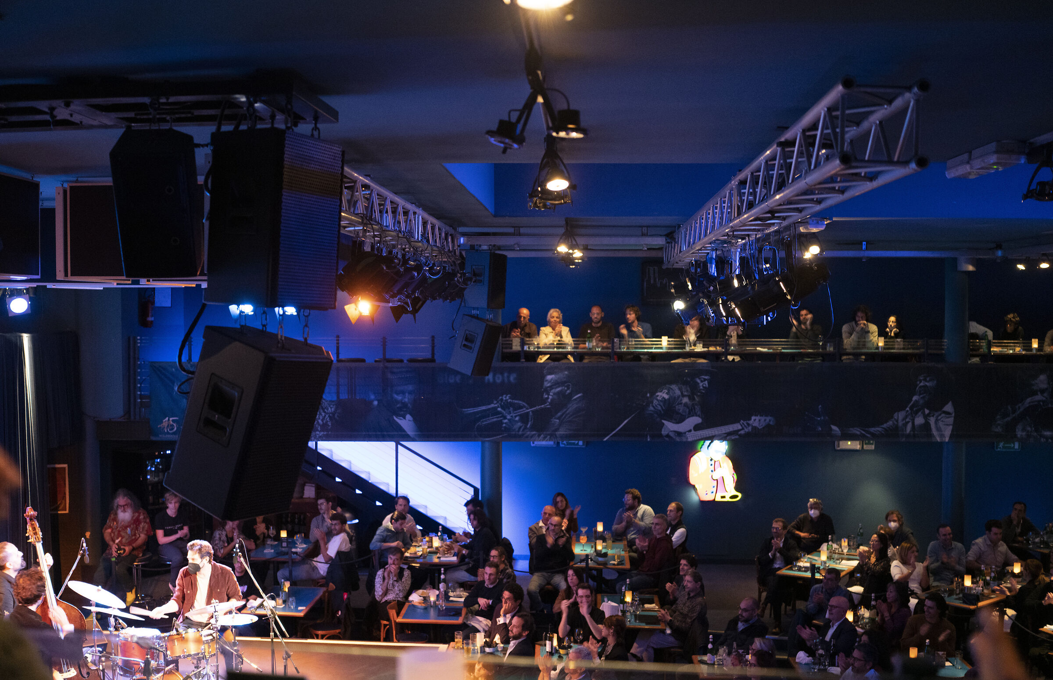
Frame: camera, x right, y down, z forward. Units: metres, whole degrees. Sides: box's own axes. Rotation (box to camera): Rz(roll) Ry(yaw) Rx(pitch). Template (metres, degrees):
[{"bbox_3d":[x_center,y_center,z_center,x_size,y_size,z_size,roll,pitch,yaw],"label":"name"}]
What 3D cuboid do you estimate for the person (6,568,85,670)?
[{"bbox_3d":[-3.120,2.199,7.819,0.680,1.400,0.750,1,2,34],"label":"person"}]

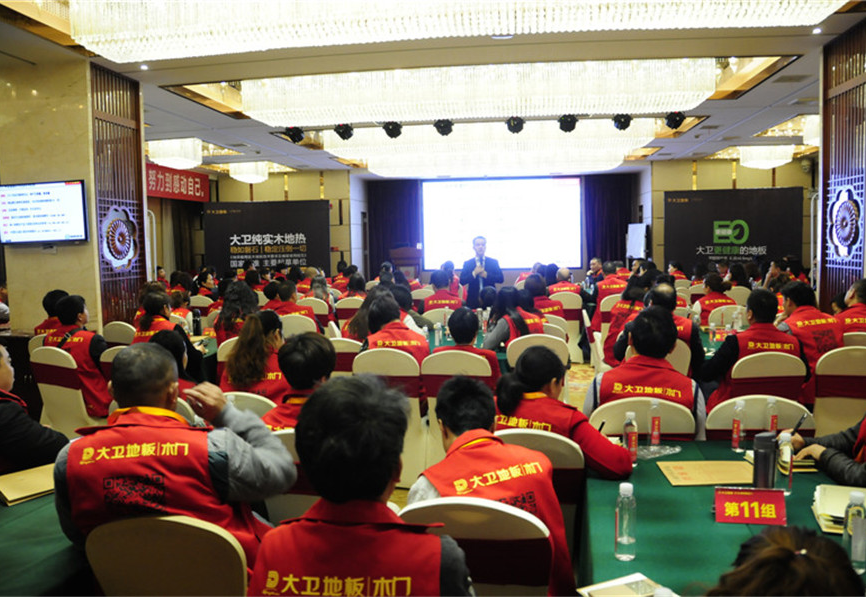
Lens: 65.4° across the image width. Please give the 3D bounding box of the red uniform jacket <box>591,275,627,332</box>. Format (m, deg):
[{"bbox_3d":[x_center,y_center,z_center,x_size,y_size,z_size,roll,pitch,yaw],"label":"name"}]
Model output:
[{"bbox_3d":[2.438,0.049,9.203,0.460,0.750,0.320,-1,5,-3],"label":"red uniform jacket"}]

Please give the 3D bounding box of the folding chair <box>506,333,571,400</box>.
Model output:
[{"bbox_3d":[0.801,0.718,5.292,0.460,0.950,0.550,0,5,4],"label":"folding chair"}]

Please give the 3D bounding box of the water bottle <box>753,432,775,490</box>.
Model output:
[{"bbox_3d":[1.125,0.567,2.286,0.078,0.230,0.078,0,5,8],"label":"water bottle"}]

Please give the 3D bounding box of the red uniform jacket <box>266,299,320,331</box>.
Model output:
[{"bbox_3d":[-1.464,0.331,7.170,0.460,0.600,0.290,-2,4,-10],"label":"red uniform jacket"}]

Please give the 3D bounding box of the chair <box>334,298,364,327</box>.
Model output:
[{"bbox_3d":[-1.060,0.428,9.475,0.455,0.930,0.560,0,5,10],"label":"chair"}]

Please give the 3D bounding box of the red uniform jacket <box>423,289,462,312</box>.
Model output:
[{"bbox_3d":[0.125,0.235,7.638,0.440,0.710,0.300,0,5,8],"label":"red uniform jacket"}]

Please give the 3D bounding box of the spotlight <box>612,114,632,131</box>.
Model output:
[{"bbox_3d":[2.981,-2.768,10.600,0.300,0.270,0.280,0,5,8],"label":"spotlight"}]

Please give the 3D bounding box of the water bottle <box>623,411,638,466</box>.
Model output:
[{"bbox_3d":[0.797,0.564,2.716,0.058,0.222,0.058,0,5,8],"label":"water bottle"}]

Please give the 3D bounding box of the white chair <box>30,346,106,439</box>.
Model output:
[{"bbox_3d":[-2.513,0.794,4.965,0.460,0.950,0.550,2,6,26],"label":"white chair"}]

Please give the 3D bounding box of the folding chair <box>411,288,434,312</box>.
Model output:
[{"bbox_3d":[-0.096,0.315,10.025,0.460,0.940,0.550,0,5,5],"label":"folding chair"}]

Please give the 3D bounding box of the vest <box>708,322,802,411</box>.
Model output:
[{"bbox_3d":[2.086,0.495,4.313,0.500,0.640,0.310,0,5,4],"label":"vest"}]

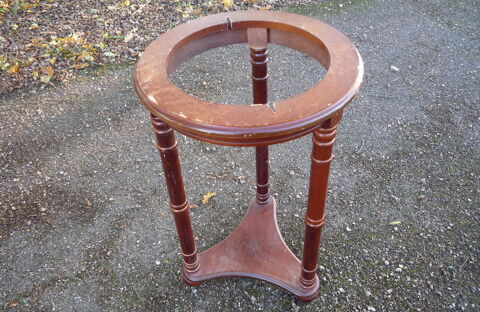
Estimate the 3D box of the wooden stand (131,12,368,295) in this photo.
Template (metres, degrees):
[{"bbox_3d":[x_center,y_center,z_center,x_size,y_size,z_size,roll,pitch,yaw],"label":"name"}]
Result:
[{"bbox_3d":[0.033,0.070,1.178,0.494,0.787,0.494,5,44,9],"label":"wooden stand"}]

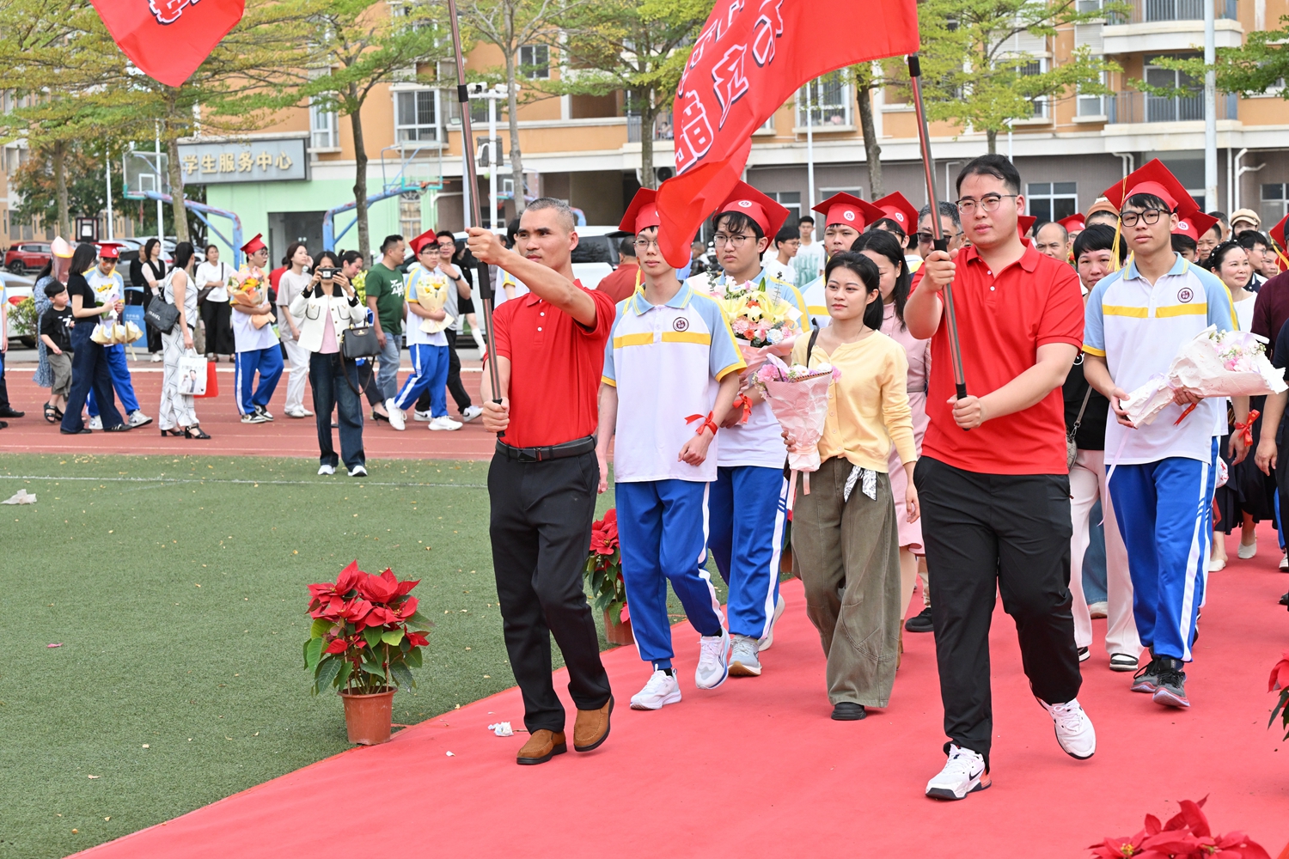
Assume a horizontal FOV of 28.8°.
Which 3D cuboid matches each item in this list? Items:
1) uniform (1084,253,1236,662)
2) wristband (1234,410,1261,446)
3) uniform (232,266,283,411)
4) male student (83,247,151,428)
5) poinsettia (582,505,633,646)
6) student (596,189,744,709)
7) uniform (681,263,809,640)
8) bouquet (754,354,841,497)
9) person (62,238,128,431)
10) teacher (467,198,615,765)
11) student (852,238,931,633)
[{"bbox_3d":[1.725,0.091,8.375,0.500,1.370,0.370,0,5,13],"label":"uniform"},{"bbox_3d":[2.317,-0.008,9.650,0.105,0.135,0.075,0,5,18],"label":"wristband"},{"bbox_3d":[-3.627,-0.823,23.538,0.420,1.370,0.500,2,6,42],"label":"uniform"},{"bbox_3d":[-5.119,-0.911,24.242,0.580,1.730,0.550,2,5,42],"label":"male student"},{"bbox_3d":[-0.066,0.580,9.952,0.400,0.555,0.400,1,5,24],"label":"poinsettia"},{"bbox_3d":[0.083,0.045,8.741,0.540,1.762,0.520,0,4,16],"label":"student"},{"bbox_3d":[0.391,0.095,9.407,0.520,1.420,0.390,1,5,24],"label":"uniform"},{"bbox_3d":[0.497,-0.020,8.169,0.290,0.450,0.240,0,12,24],"label":"bouquet"},{"bbox_3d":[-4.769,-0.783,21.691,0.600,1.630,0.460,-2,4,-10],"label":"person"},{"bbox_3d":[-0.330,0.158,7.559,0.490,1.740,0.600,1,5,24],"label":"teacher"},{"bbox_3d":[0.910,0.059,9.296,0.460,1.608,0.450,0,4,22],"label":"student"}]

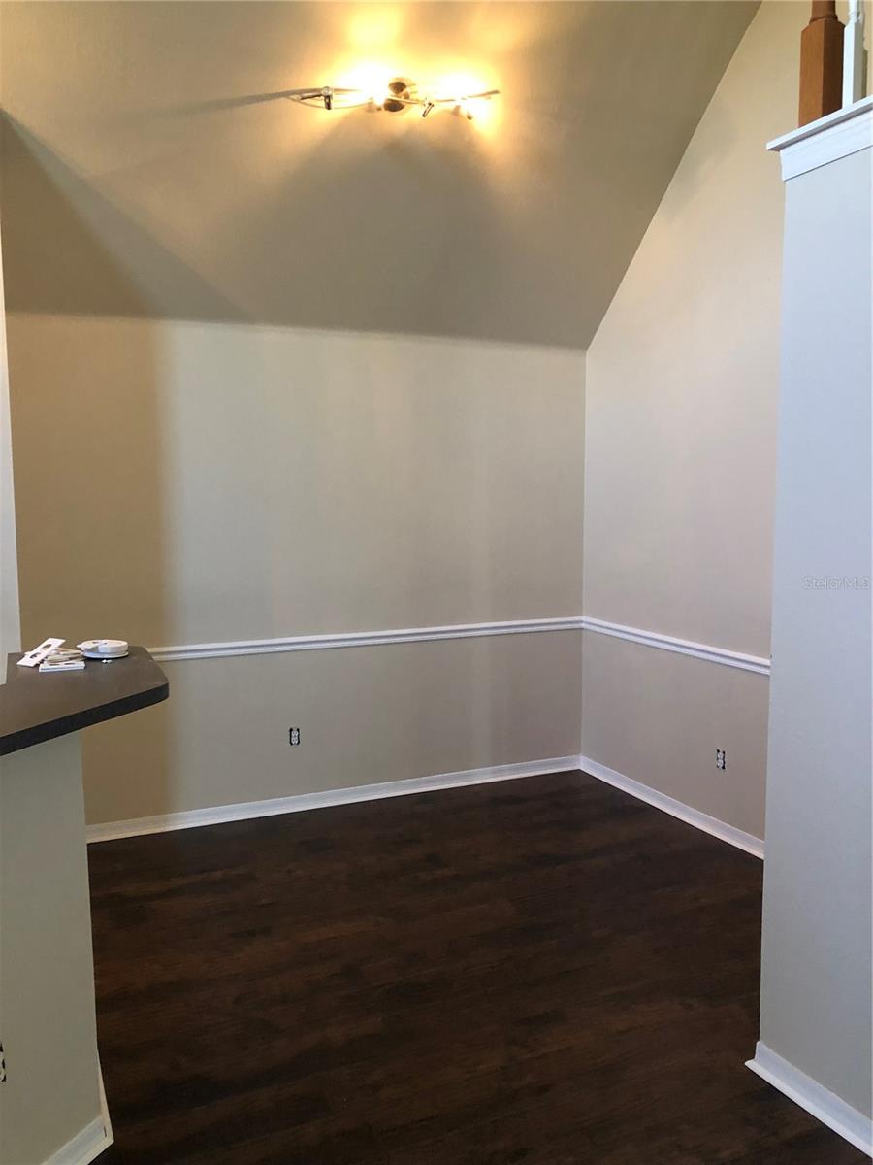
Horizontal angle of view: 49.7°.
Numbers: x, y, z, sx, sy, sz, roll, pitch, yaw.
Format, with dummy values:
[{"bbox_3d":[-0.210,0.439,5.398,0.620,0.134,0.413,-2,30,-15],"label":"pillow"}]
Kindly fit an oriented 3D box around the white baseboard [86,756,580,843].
[{"bbox_3d":[-0.441,1.130,5.012,2.858,0.082,0.024,-3,6,-24],"label":"white baseboard"}]

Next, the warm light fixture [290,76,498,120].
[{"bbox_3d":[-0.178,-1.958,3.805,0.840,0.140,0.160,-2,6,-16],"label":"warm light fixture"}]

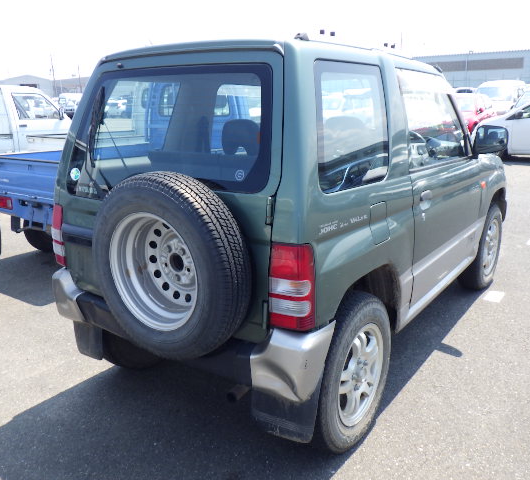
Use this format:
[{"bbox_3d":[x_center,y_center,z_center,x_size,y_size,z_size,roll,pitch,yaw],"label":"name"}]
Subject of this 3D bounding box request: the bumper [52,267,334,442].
[{"bbox_3d":[-0.396,0.403,2.054,1.370,0.430,0.270,10,19,34],"label":"bumper"}]

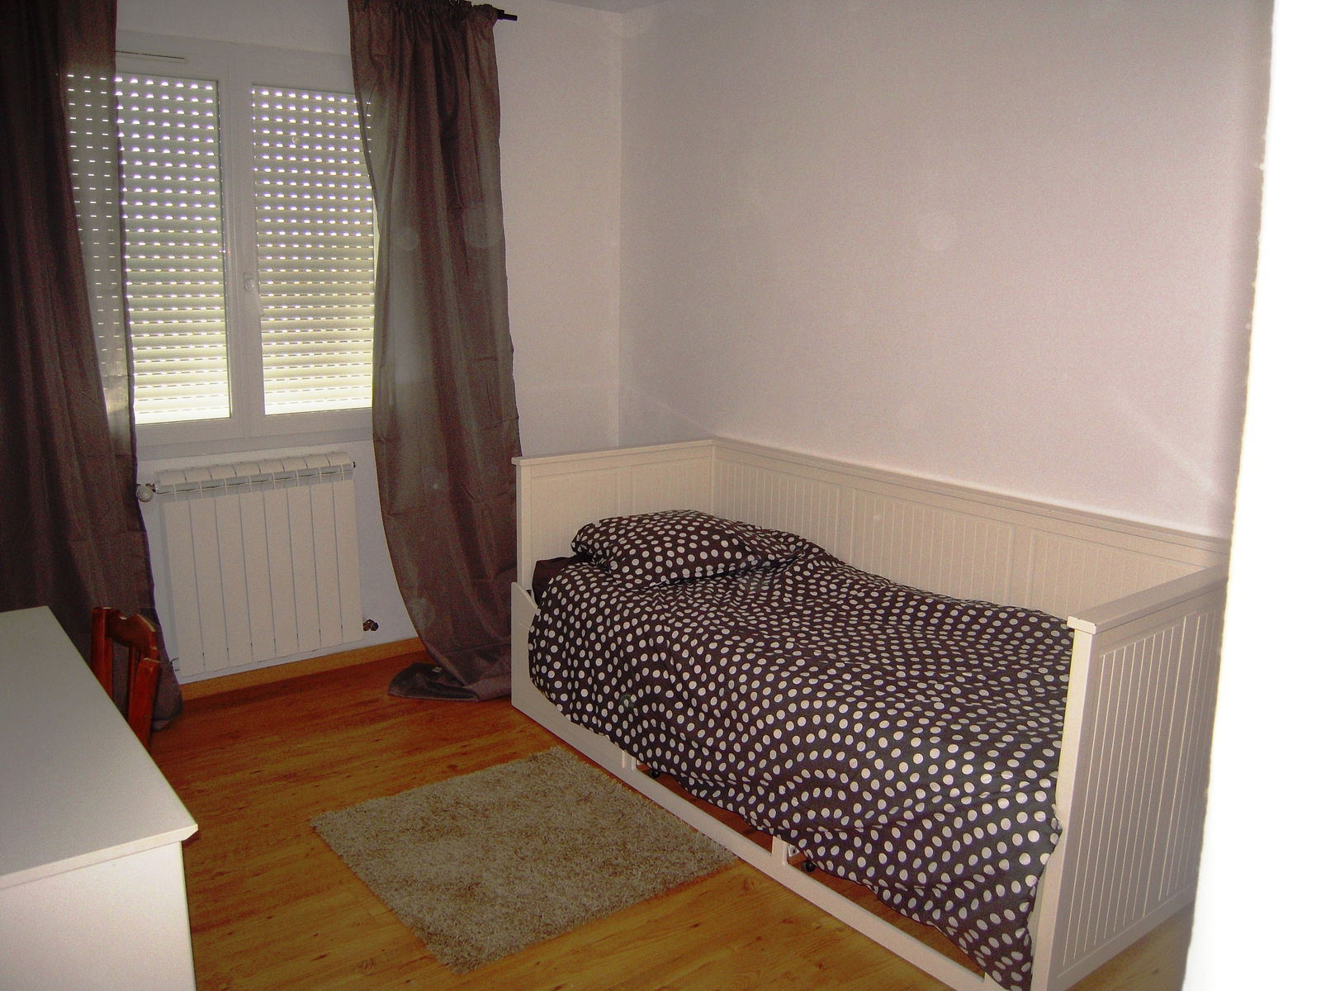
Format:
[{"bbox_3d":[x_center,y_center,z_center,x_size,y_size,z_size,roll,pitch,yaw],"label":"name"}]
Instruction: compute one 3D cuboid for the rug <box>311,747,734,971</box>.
[{"bbox_3d":[-0.361,0.874,2.730,0.770,0.028,0.780,-9,15,-38],"label":"rug"}]

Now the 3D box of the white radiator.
[{"bbox_3d":[-1.341,0.224,3.620,0.638,0.675,0.095,-8,15,-37],"label":"white radiator"}]

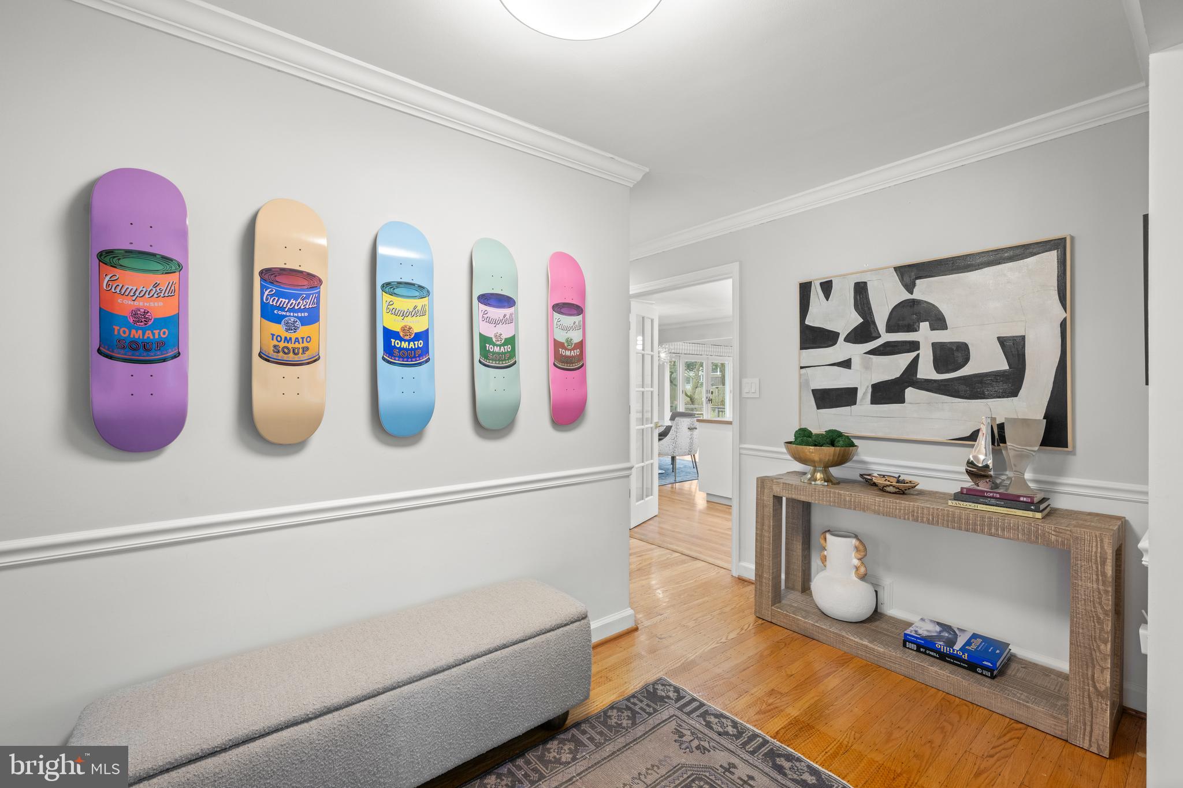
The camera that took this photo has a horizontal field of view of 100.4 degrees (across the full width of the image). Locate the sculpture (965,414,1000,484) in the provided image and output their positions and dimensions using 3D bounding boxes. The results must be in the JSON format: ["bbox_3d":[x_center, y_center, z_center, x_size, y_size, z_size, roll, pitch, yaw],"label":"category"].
[{"bbox_3d":[1.655,0.245,2.085,0.105,0.299,0.115,-1,1,-39],"label":"sculpture"}]

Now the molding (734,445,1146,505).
[{"bbox_3d":[1.576,0.378,2.578,0.027,0.064,1.862,-1,1,-39],"label":"molding"}]

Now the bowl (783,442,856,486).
[{"bbox_3d":[1.223,0.368,2.619,0.350,0.198,0.350,0,1,0],"label":"bowl"}]

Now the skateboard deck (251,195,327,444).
[{"bbox_3d":[-0.992,-0.240,1.629,0.205,0.811,0.060,-1,1,-38],"label":"skateboard deck"}]

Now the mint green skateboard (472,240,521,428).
[{"bbox_3d":[-0.405,-0.251,2.080,0.205,0.810,0.060,-1,1,-38],"label":"mint green skateboard"}]

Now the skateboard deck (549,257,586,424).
[{"bbox_3d":[-0.117,-0.259,2.301,0.205,0.814,0.060,-1,1,-38],"label":"skateboard deck"}]

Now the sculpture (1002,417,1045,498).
[{"bbox_3d":[1.736,0.247,1.978,0.100,0.296,0.127,-1,1,-39],"label":"sculpture"}]

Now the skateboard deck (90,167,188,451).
[{"bbox_3d":[-1.280,-0.238,1.407,0.205,0.810,0.060,-1,1,-38],"label":"skateboard deck"}]

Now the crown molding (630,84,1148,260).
[{"bbox_3d":[1.190,-1.132,2.981,0.085,0.082,2.991,-1,1,-39],"label":"crown molding"}]

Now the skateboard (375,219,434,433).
[{"bbox_3d":[-0.699,-0.243,1.854,0.205,0.808,0.060,-1,1,-38],"label":"skateboard"}]

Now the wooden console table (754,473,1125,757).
[{"bbox_3d":[1.496,0.857,2.336,0.389,0.776,1.358,-1,1,-39],"label":"wooden console table"}]

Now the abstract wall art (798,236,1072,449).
[{"bbox_3d":[1.625,-0.215,2.495,0.040,0.892,1.165,-1,1,-39],"label":"abstract wall art"}]

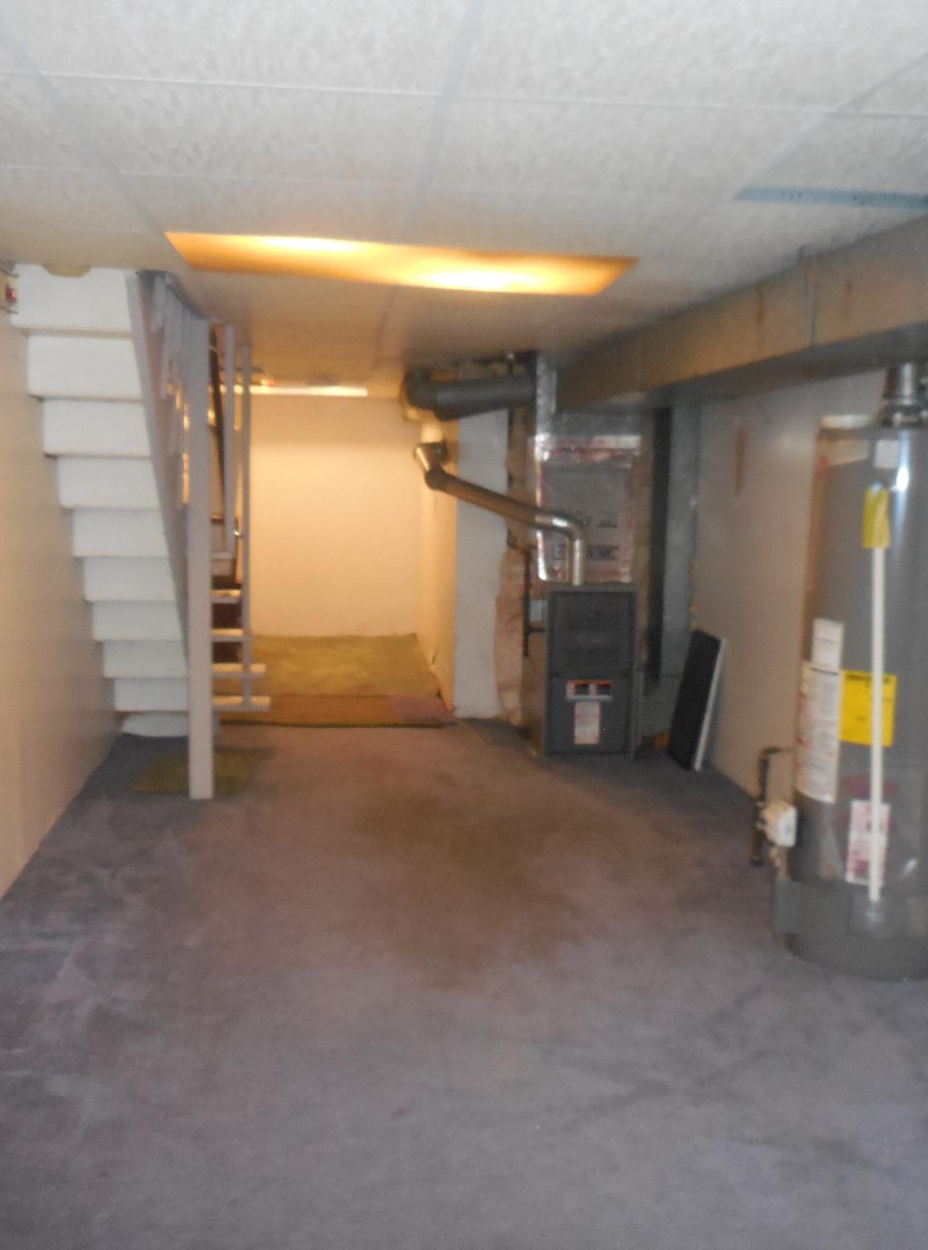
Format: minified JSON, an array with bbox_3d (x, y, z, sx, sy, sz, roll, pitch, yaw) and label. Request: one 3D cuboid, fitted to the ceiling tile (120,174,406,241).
[{"bbox_3d":[-0.410,-0.929,2.684,0.600,0.025,0.600,0,7,-6],"label":"ceiling tile"}]

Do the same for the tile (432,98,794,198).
[{"bbox_3d":[0.253,-0.851,2.153,0.610,0.025,0.600,0,7,-6],"label":"tile"}]

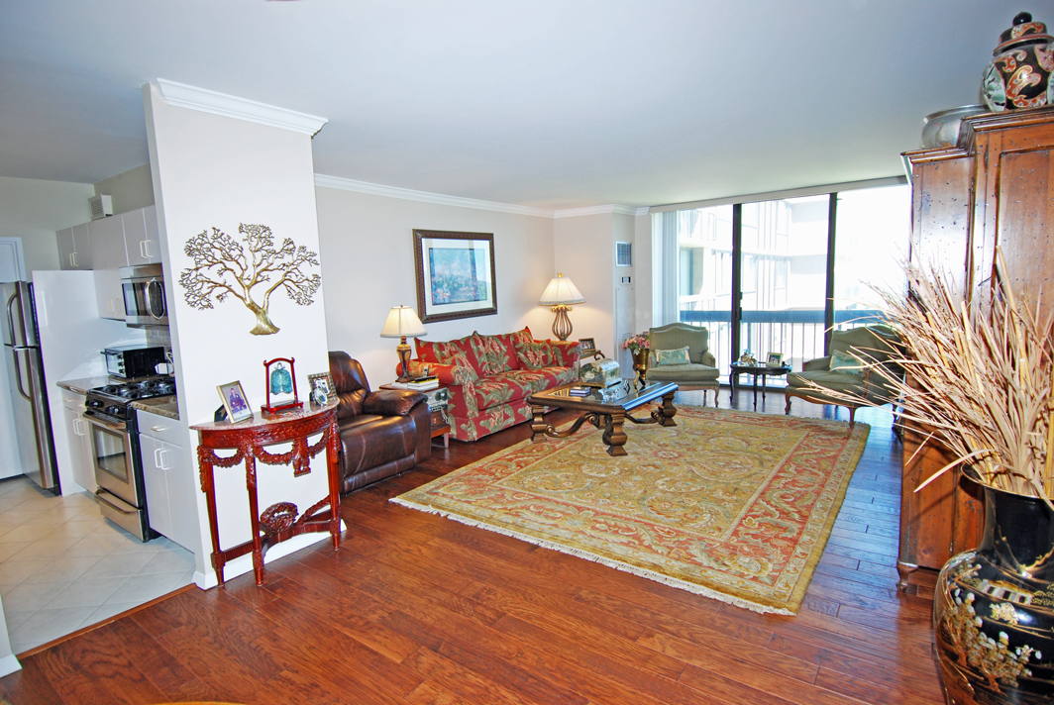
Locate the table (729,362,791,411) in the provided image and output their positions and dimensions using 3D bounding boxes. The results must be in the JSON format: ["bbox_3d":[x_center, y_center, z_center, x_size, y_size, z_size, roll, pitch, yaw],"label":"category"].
[{"bbox_3d":[2.821,0.383,6.383,0.700,0.440,0.500,3,9,36],"label":"table"}]

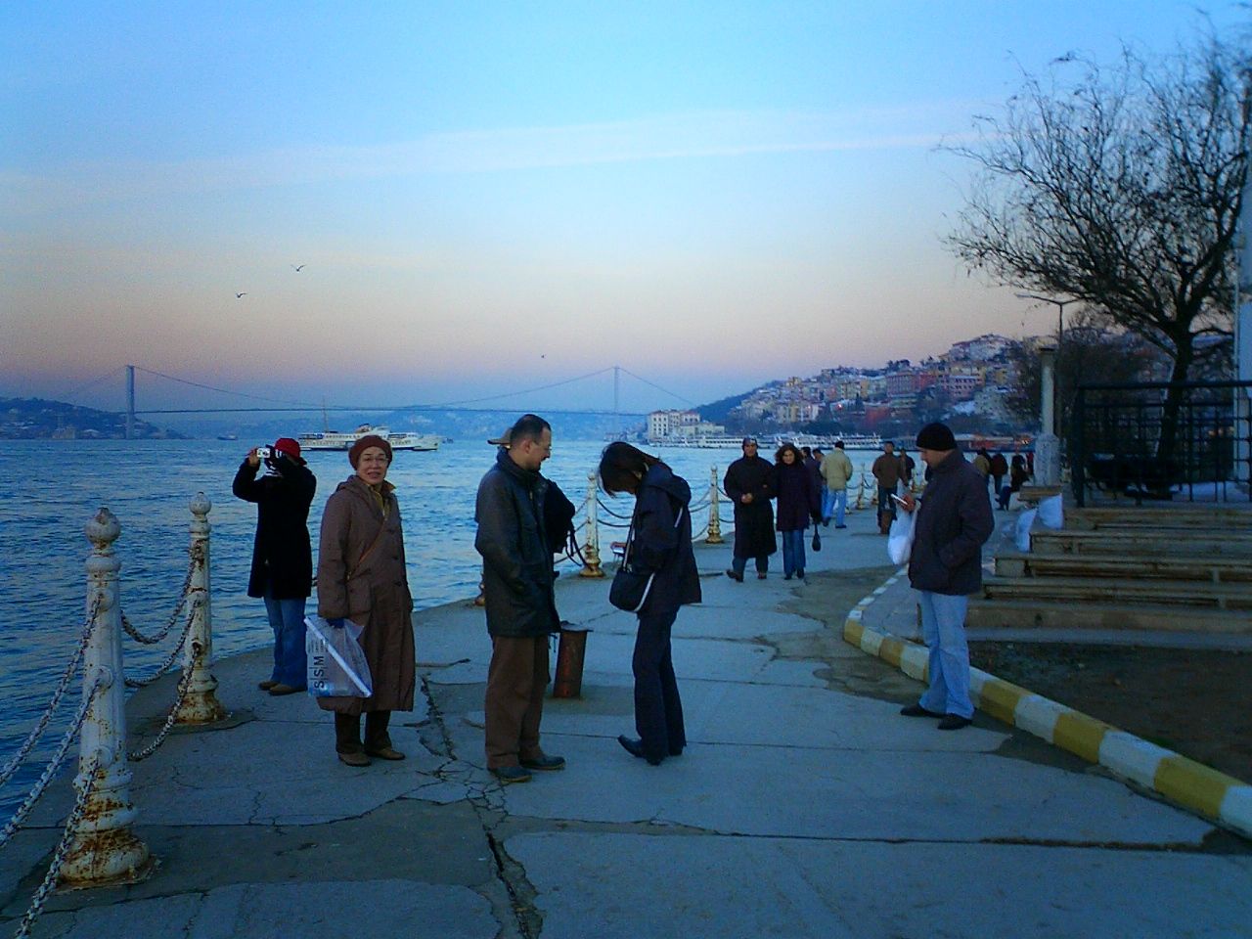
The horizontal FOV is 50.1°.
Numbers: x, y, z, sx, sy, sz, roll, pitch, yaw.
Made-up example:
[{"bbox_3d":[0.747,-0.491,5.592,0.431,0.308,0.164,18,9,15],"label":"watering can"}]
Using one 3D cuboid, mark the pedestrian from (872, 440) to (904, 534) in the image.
[{"bbox_3d":[5.321,0.288,27.181,0.600,1.710,0.420,0,1,9],"label":"pedestrian"}]

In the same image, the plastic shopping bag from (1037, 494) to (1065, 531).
[{"bbox_3d":[7.622,0.763,24.000,0.470,0.650,0.380,0,1,0],"label":"plastic shopping bag"}]

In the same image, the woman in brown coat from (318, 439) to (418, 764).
[{"bbox_3d":[-1.320,0.648,6.802,0.530,1.640,0.420,-1,1,-30],"label":"woman in brown coat"}]

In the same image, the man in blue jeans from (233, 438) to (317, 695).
[{"bbox_3d":[-2.288,0.613,8.702,0.480,1.630,0.520,-1,2,-43],"label":"man in blue jeans"}]

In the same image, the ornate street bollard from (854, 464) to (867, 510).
[{"bbox_3d":[6.315,0.461,36.000,0.320,1.240,0.320,0,1,0],"label":"ornate street bollard"}]

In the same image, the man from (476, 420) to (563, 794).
[{"bbox_3d":[-0.512,0.605,6.481,0.420,1.740,0.540,1,1,18],"label":"man"}]

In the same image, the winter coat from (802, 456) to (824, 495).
[{"bbox_3d":[4.061,0.164,28.990,0.380,0.880,0.480,0,1,-18],"label":"winter coat"}]

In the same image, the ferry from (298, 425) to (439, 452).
[{"bbox_3d":[-99.936,-12.524,519.888,55.000,10.000,10.500,0,1,3],"label":"ferry"}]

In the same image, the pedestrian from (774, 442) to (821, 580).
[{"bbox_3d":[2.102,0.504,16.532,0.540,1.630,0.380,0,1,10],"label":"pedestrian"}]

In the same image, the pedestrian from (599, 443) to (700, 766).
[{"bbox_3d":[0.127,0.665,6.882,0.500,1.610,0.480,0,1,10],"label":"pedestrian"}]

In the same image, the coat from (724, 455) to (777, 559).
[{"bbox_3d":[1.538,0.452,16.500,0.620,1.270,0.400,0,1,10],"label":"coat"}]

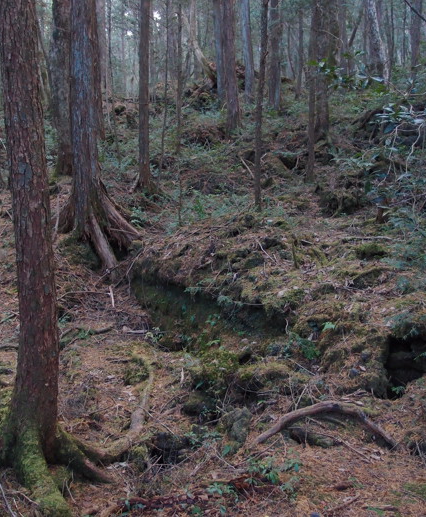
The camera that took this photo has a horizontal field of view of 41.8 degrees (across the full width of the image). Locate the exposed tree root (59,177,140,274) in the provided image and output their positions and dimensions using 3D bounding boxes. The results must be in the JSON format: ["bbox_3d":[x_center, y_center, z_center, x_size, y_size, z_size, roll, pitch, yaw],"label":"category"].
[{"bbox_3d":[-1.343,-0.390,6.600,0.980,1.130,0.800,-1,6,0],"label":"exposed tree root"}]

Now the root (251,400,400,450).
[{"bbox_3d":[0.736,1.093,3.650,0.970,0.260,0.240,-1,6,0],"label":"root"}]

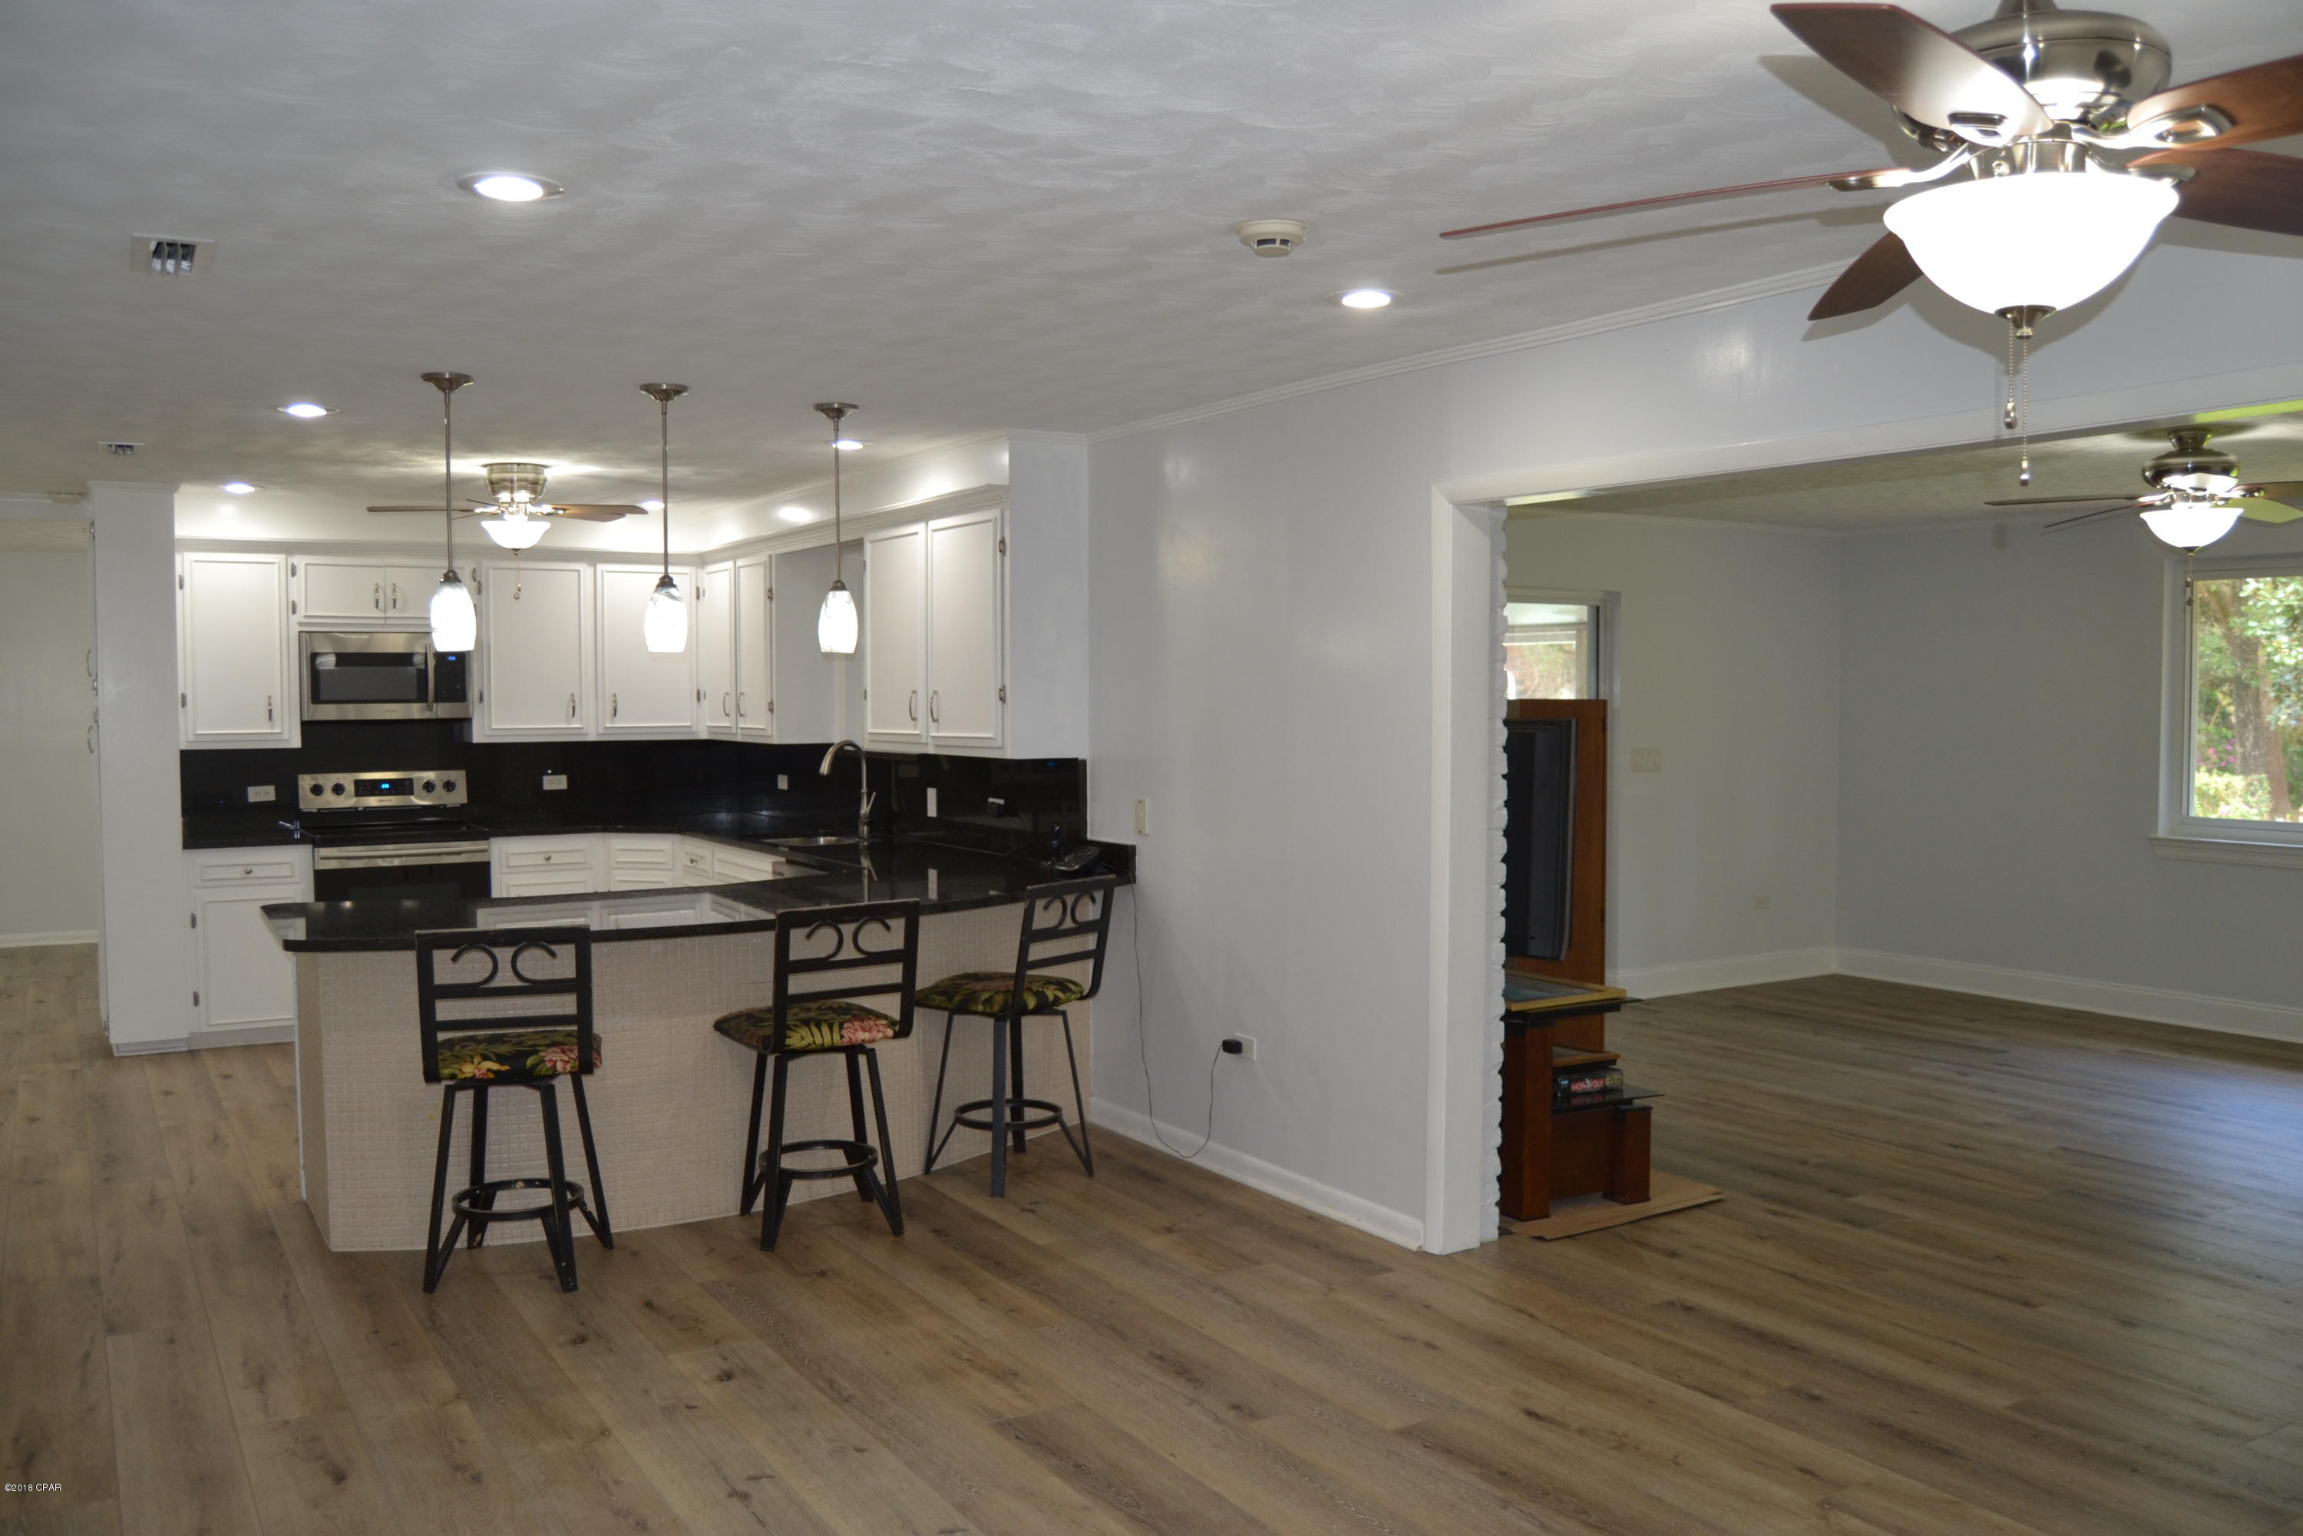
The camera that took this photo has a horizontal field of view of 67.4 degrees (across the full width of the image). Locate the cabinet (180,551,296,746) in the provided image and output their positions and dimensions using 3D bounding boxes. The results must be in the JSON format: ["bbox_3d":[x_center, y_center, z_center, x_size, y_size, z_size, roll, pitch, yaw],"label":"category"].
[{"bbox_3d":[-4.237,-0.538,7.993,0.475,0.887,0.335,-2,3,-34],"label":"cabinet"}]

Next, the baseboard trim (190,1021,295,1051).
[{"bbox_3d":[-4.016,1.192,7.699,0.480,0.092,0.022,-2,3,-34],"label":"baseboard trim"}]

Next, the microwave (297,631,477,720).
[{"bbox_3d":[-3.704,-0.441,8.330,0.759,0.417,0.375,-2,3,-34],"label":"microwave"}]

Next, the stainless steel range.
[{"bbox_3d":[-3.612,0.624,8.239,0.761,1.182,0.660,-2,3,-34],"label":"stainless steel range"}]

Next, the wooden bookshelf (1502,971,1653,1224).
[{"bbox_3d":[1.199,1.007,5.503,0.520,0.650,0.660,-1,3,-28],"label":"wooden bookshelf"}]

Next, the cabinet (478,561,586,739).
[{"bbox_3d":[-3.121,-0.583,8.619,0.574,0.873,0.310,-2,3,-33],"label":"cabinet"}]

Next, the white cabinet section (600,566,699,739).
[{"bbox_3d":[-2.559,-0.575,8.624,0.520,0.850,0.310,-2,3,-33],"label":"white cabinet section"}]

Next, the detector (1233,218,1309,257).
[{"bbox_3d":[0.234,-1.017,3.346,0.138,0.050,0.138,0,2,0],"label":"detector"}]

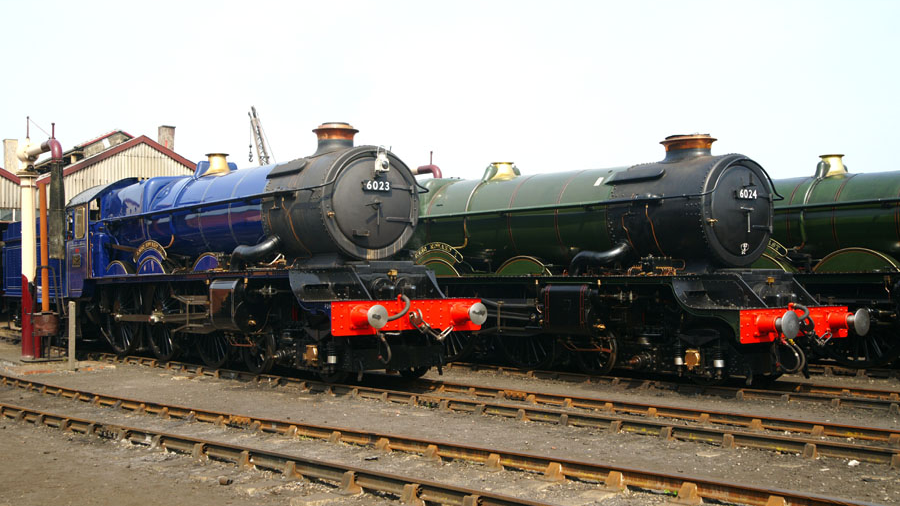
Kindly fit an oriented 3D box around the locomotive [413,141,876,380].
[{"bbox_3d":[1.562,0.225,19.706,2.720,4.000,13.100,1,-2,-36],"label":"locomotive"}]

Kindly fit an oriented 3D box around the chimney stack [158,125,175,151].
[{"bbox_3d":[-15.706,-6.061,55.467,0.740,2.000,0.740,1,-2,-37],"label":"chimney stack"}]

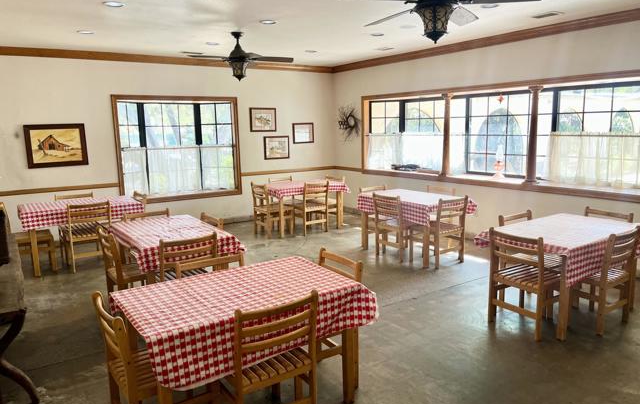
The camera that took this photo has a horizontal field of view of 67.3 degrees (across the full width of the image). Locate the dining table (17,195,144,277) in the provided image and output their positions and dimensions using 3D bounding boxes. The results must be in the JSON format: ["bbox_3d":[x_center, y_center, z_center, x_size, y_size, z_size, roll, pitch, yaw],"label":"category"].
[{"bbox_3d":[-3.081,0.403,6.269,1.330,0.745,0.800,-7,10,-31],"label":"dining table"}]

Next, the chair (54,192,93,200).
[{"bbox_3d":[-3.273,0.325,6.553,0.480,0.820,0.500,-6,10,-30],"label":"chair"}]

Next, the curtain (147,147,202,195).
[{"bbox_3d":[-2.358,-0.525,7.894,0.880,0.740,0.070,-7,11,-34],"label":"curtain"}]

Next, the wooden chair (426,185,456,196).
[{"bbox_3d":[1.466,0.237,6.455,0.500,0.820,0.480,-7,11,-34],"label":"wooden chair"}]

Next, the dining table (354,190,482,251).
[{"bbox_3d":[1.214,0.301,6.319,0.840,0.745,1.240,-7,11,-34],"label":"dining table"}]

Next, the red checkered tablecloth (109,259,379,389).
[{"bbox_3d":[-0.436,0.667,2.870,1.378,0.324,0.813,-7,11,-34],"label":"red checkered tablecloth"}]

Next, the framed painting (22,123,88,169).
[{"bbox_3d":[-3.722,-0.795,6.819,0.767,0.606,0.036,-7,11,-34],"label":"framed painting"}]

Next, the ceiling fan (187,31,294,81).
[{"bbox_3d":[-0.959,-1.710,5.675,1.345,0.556,1.345,-7,11,-34],"label":"ceiling fan"}]

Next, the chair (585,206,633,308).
[{"bbox_3d":[2.567,0.510,4.574,0.510,0.820,0.480,-6,10,-28],"label":"chair"}]

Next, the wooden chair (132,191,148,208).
[{"bbox_3d":[-2.595,0.314,6.429,0.515,0.810,0.457,-7,11,-34],"label":"wooden chair"}]

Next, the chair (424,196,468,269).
[{"bbox_3d":[1.443,0.334,5.845,0.480,0.820,0.500,-7,11,-34],"label":"chair"}]

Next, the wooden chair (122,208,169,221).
[{"bbox_3d":[-1.667,0.532,4.917,0.457,0.810,0.515,-7,11,-34],"label":"wooden chair"}]

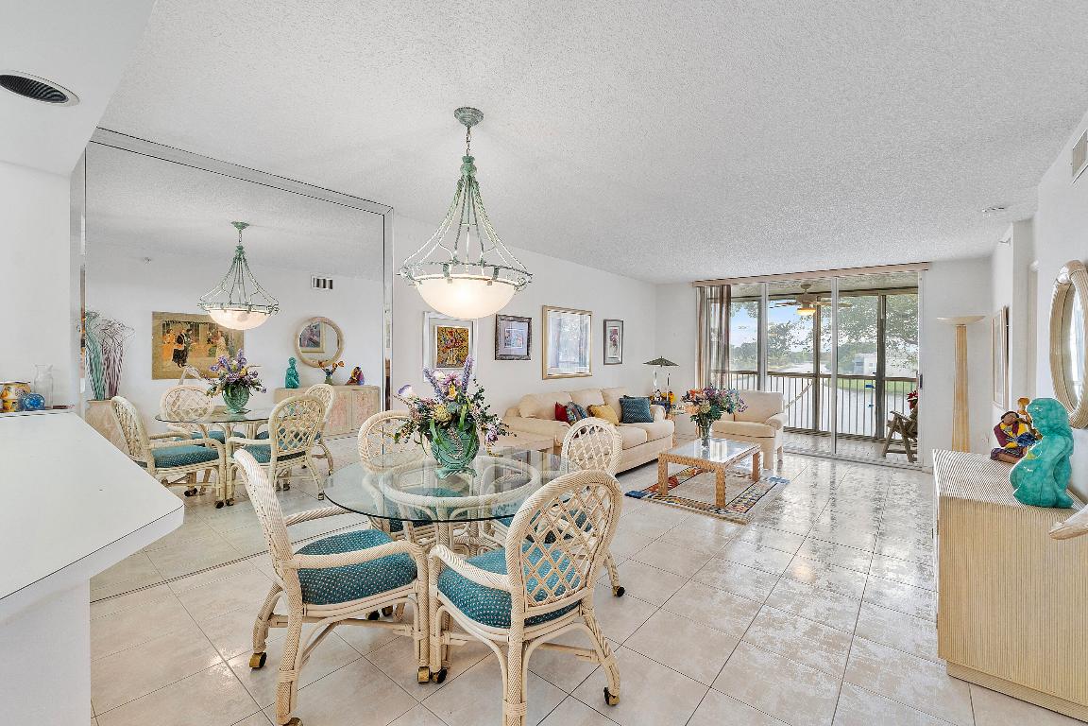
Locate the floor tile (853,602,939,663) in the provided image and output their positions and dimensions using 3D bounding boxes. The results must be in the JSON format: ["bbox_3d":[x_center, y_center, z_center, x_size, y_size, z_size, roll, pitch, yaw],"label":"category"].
[{"bbox_3d":[1.765,1.306,2.194,0.400,0.012,0.400,2,1,40],"label":"floor tile"}]

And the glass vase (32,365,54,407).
[{"bbox_3d":[-2.089,0.097,1.890,0.065,0.190,0.065,2,1,40],"label":"glass vase"}]

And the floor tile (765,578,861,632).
[{"bbox_3d":[1.470,1.310,2.468,0.403,0.010,0.403,2,1,40],"label":"floor tile"}]

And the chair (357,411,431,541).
[{"bbox_3d":[-0.749,0.783,2.646,0.580,0.950,0.620,0,1,-38],"label":"chair"}]

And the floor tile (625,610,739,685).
[{"bbox_3d":[0.641,1.301,2.103,0.403,0.010,0.403,2,1,40],"label":"floor tile"}]

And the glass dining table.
[{"bbox_3d":[-0.390,0.900,2.169,1.226,0.745,1.226,2,1,40],"label":"glass dining table"}]

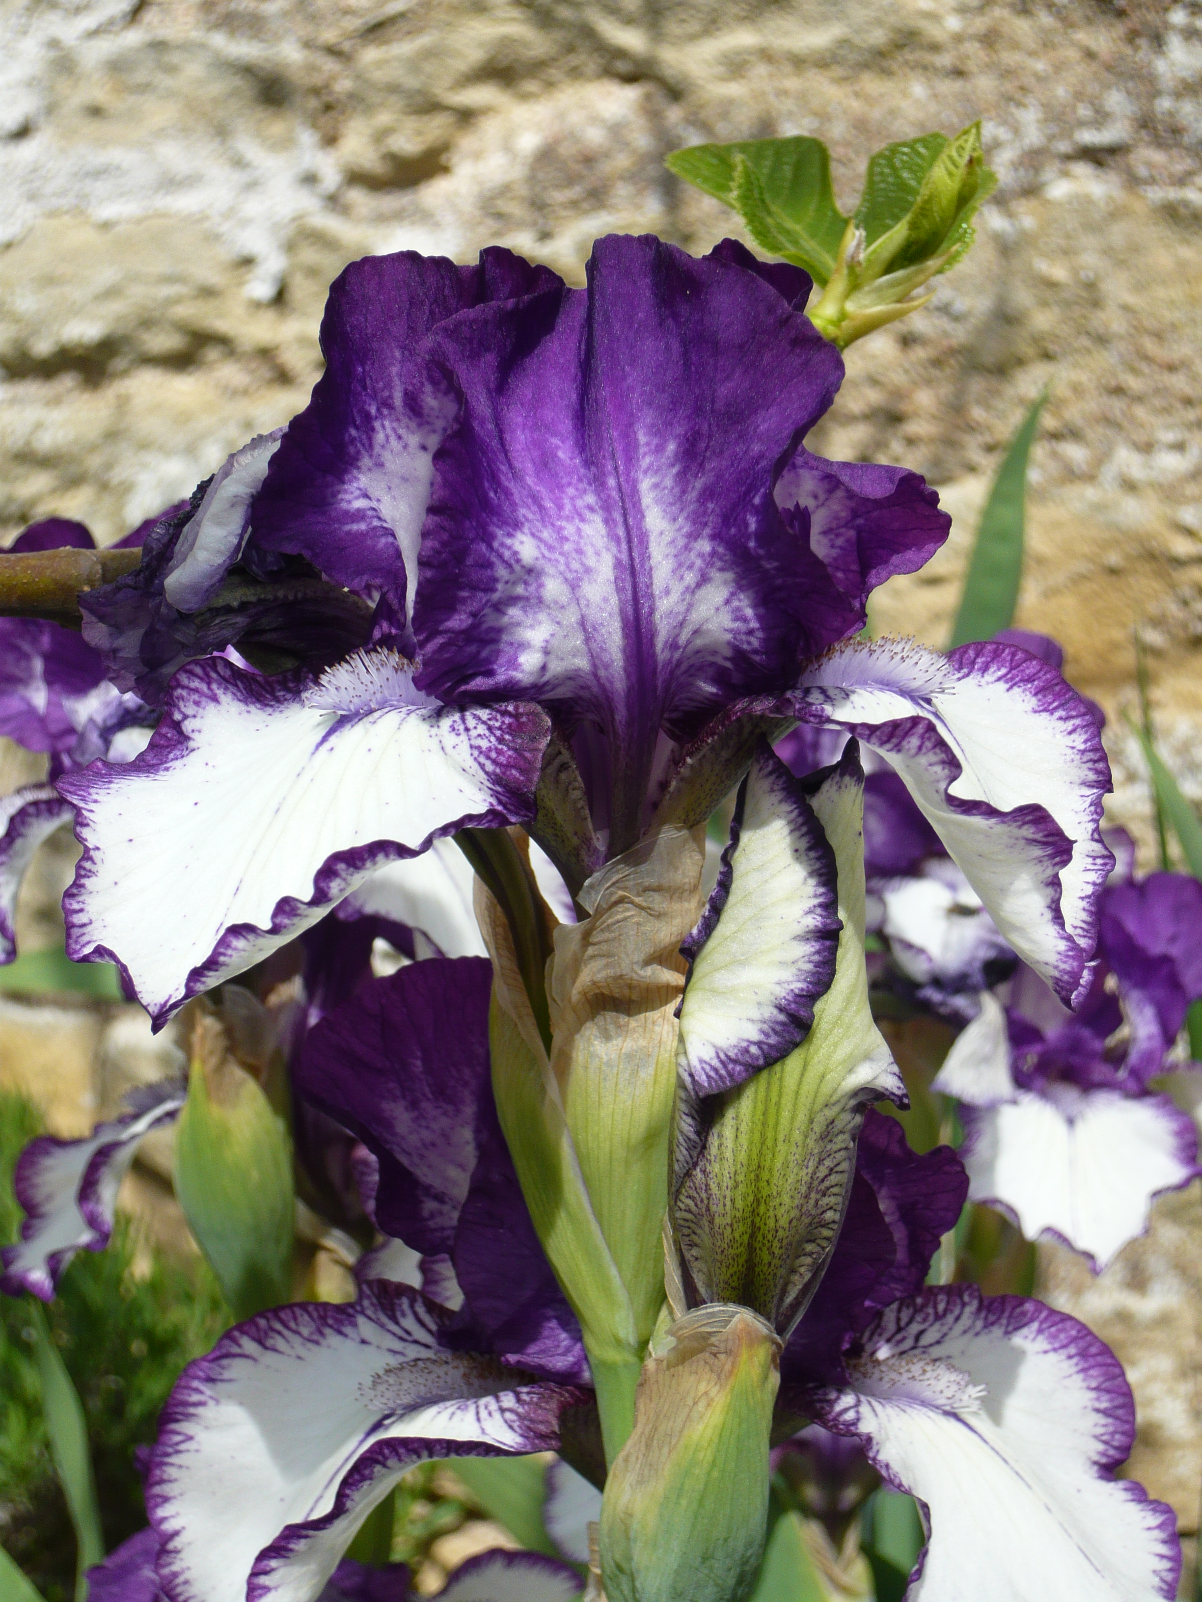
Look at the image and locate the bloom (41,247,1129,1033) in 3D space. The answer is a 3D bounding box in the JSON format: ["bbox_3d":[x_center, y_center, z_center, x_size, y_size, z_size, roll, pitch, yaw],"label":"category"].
[{"bbox_3d":[-0.003,-0.025,0.390,0.147,0.112,0.135,0,9,0],"label":"bloom"}]

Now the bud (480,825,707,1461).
[{"bbox_3d":[-0.001,0.049,0.385,0.032,0.090,0.027,0,9,0],"label":"bud"}]

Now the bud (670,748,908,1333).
[{"bbox_3d":[0.026,0.034,0.380,0.032,0.084,0.031,0,9,0],"label":"bud"}]

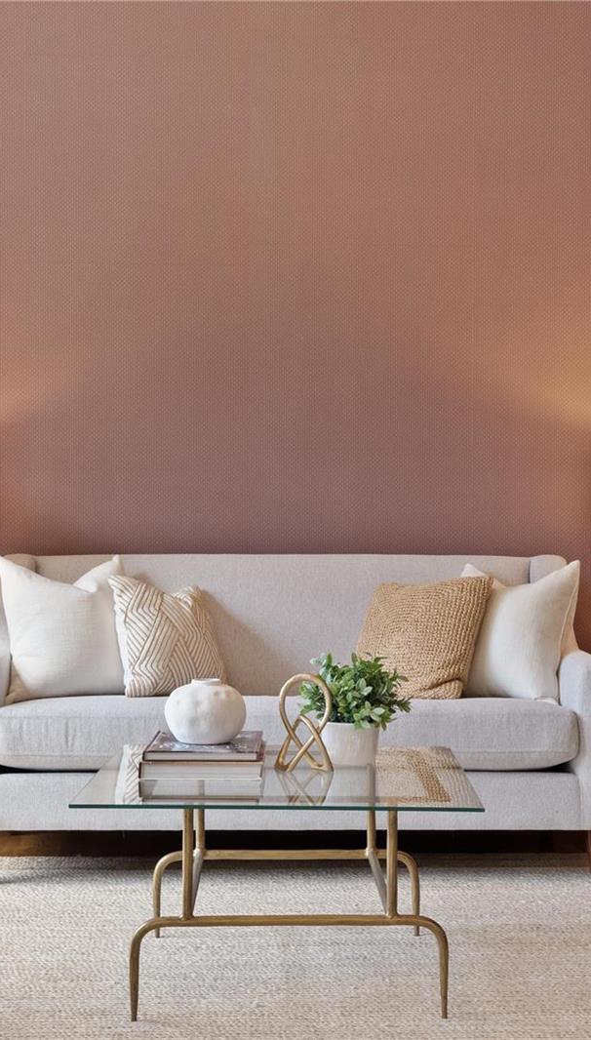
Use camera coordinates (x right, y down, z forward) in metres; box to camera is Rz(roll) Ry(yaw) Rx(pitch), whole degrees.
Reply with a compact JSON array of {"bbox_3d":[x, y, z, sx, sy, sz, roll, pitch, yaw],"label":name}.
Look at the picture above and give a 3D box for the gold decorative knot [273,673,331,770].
[{"bbox_3d":[0.020,0.467,3.635,0.132,0.227,0.075,0,0,0],"label":"gold decorative knot"}]

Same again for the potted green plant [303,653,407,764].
[{"bbox_3d":[0.143,0.450,3.744,0.260,0.261,0.255,0,0,-1],"label":"potted green plant"}]

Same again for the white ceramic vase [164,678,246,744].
[{"bbox_3d":[-0.213,0.448,3.682,0.192,0.143,0.190,0,0,0],"label":"white ceramic vase"}]

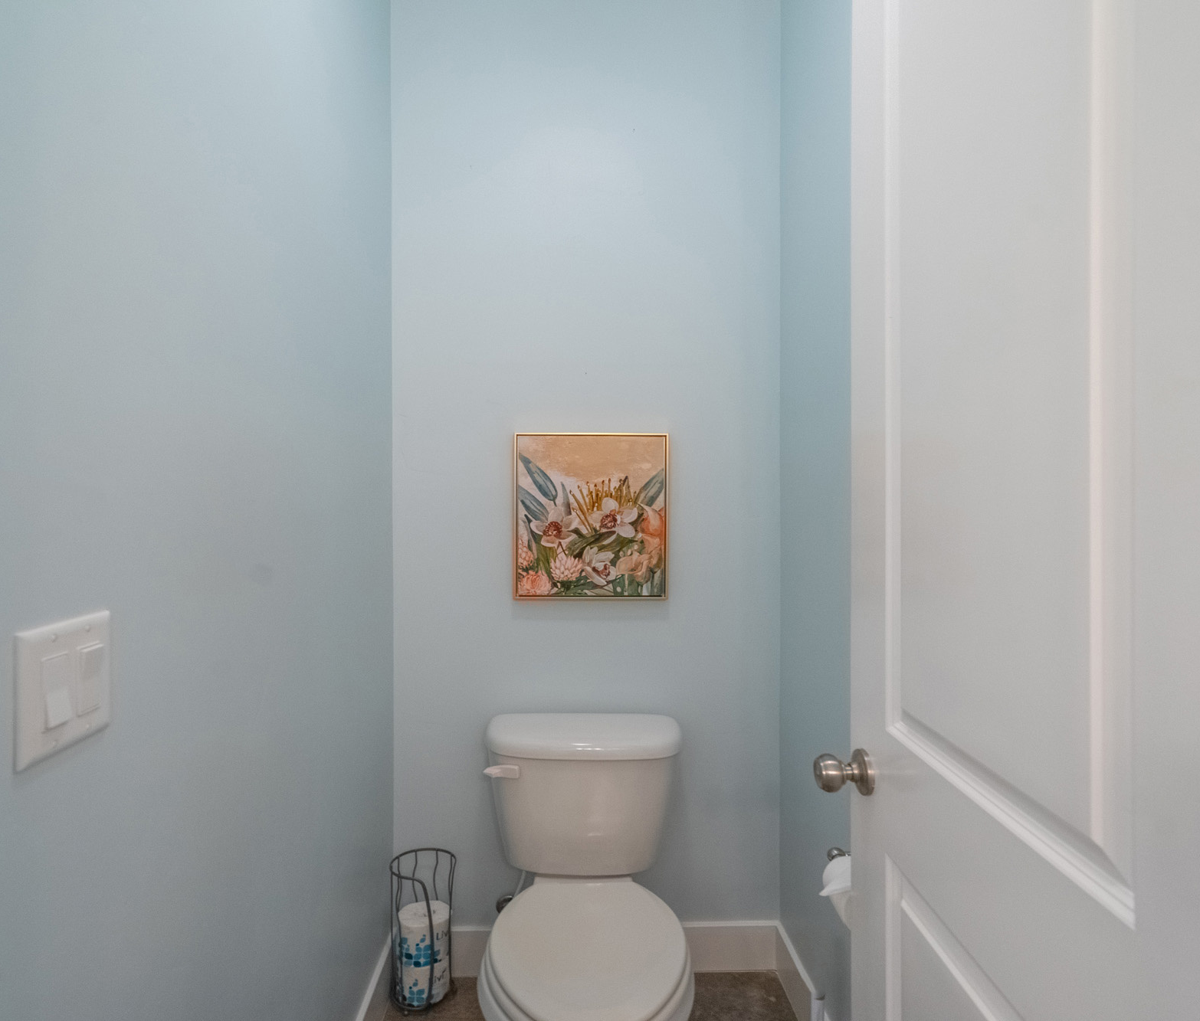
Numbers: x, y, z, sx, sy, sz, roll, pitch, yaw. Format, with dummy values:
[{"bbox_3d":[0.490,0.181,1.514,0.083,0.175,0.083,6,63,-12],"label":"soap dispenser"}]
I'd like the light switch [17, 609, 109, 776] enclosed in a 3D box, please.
[{"bbox_3d":[-0.514,0.166,0.656,0.012,0.120,0.122,0,1,-3],"label":"light switch"}]

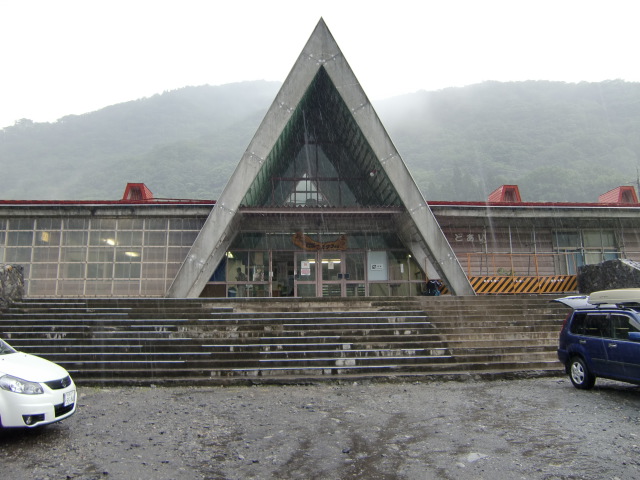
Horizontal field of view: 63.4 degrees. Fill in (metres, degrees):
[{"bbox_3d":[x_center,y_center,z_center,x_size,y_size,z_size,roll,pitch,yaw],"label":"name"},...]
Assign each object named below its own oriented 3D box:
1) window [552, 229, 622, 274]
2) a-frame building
[{"bbox_3d":[10.681,0.515,20.776,2.800,1.943,0.150,0,-11,-5],"label":"window"},{"bbox_3d":[-0.327,-2.419,23.461,10.633,10.545,10.000,0,-9,-5],"label":"a-frame building"}]

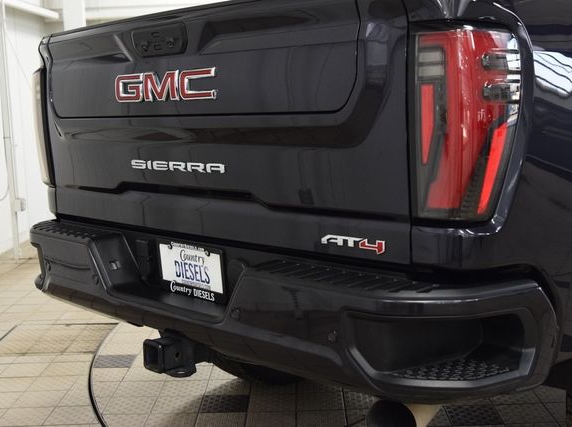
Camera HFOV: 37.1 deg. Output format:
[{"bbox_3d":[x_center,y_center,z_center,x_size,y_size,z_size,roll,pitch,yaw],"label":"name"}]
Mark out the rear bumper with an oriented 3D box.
[{"bbox_3d":[-0.220,0.224,2.551,0.395,0.257,2.020,-8,10,-43],"label":"rear bumper"}]

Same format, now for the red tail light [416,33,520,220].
[{"bbox_3d":[0.391,-0.192,1.856,0.185,0.409,0.163,-8,10,-43],"label":"red tail light"}]

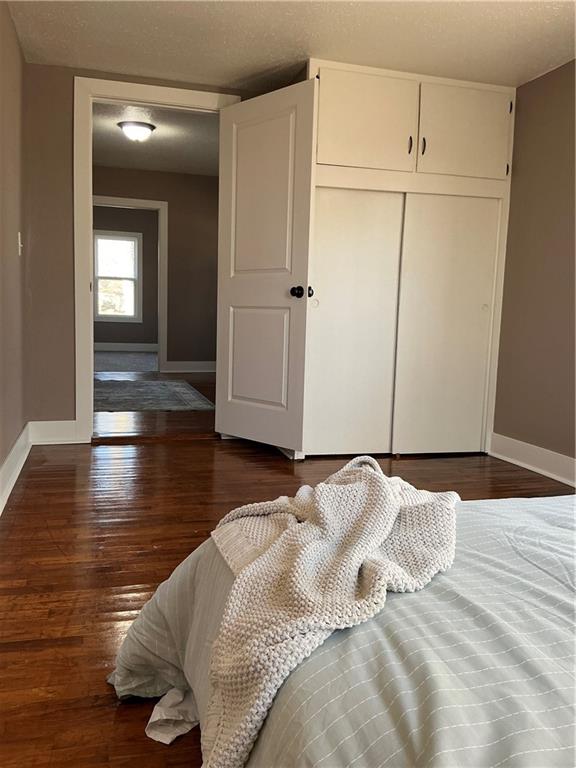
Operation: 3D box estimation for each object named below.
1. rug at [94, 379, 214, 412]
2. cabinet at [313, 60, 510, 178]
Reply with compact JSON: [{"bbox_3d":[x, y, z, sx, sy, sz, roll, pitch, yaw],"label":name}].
[{"bbox_3d":[-1.794,0.090,5.308,2.060,0.015,1.700,0,8,-16],"label":"rug"},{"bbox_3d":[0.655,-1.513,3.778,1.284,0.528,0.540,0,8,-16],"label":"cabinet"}]

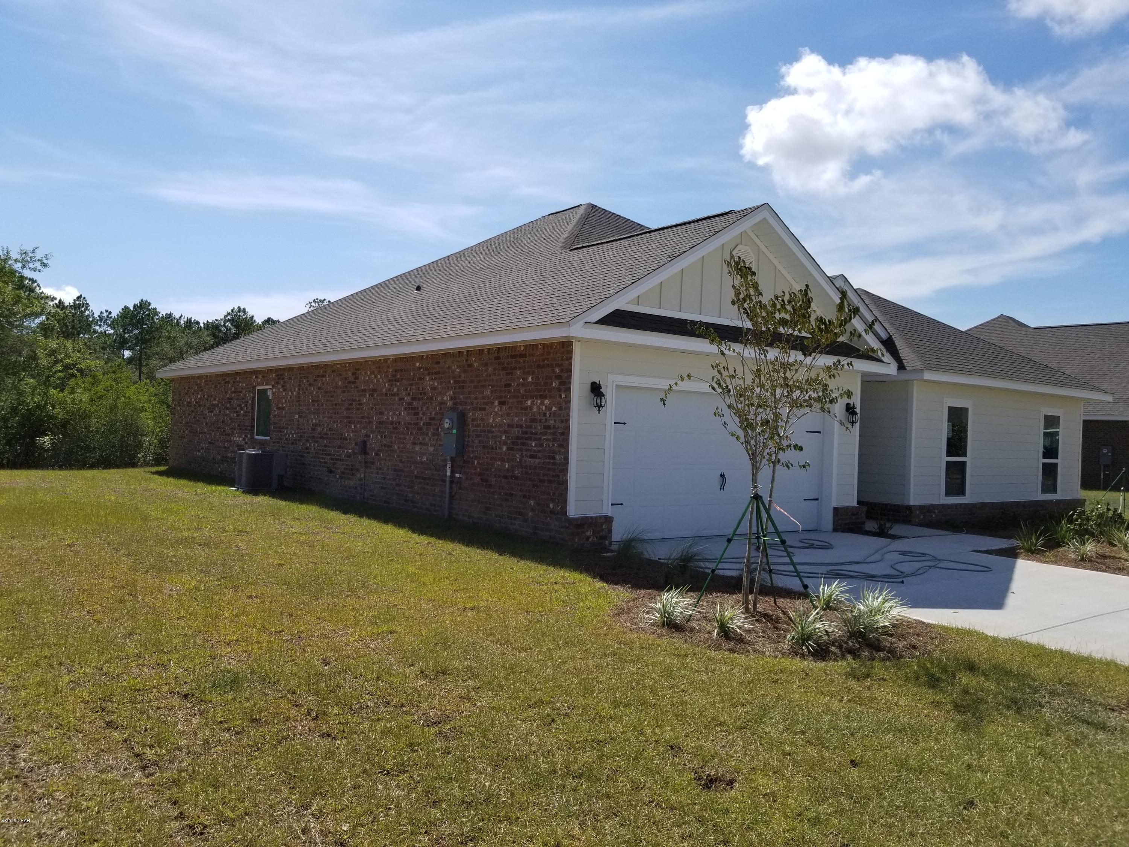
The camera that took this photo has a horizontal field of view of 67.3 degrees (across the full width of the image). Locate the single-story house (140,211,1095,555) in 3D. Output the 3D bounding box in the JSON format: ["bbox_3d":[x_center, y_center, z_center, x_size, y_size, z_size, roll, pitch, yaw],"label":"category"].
[{"bbox_3d":[0.420,-1.730,22.000,15.600,7.100,18.300,3,-1,-39],"label":"single-story house"}]

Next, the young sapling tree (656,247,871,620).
[{"bbox_3d":[1.850,0.090,7.650,1.850,3.200,1.800,2,-1,0],"label":"young sapling tree"}]

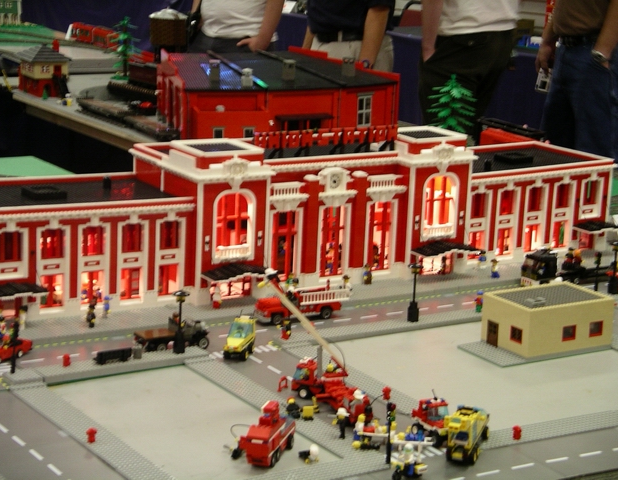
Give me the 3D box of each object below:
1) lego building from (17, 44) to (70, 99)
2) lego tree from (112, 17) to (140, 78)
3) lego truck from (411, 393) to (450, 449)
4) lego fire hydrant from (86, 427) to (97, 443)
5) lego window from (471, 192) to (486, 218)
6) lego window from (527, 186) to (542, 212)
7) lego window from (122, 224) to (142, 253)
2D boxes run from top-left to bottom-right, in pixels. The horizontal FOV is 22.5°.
[{"bbox_3d":[-0.998,-0.643,5.850,0.165,0.190,0.155,-6,15,-32],"label":"lego building"},{"bbox_3d":[-0.736,-0.777,6.246,0.105,0.247,0.105,2,13,-1],"label":"lego tree"},{"bbox_3d":[0.193,0.269,2.328,0.043,0.062,0.082,-5,15,-32],"label":"lego truck"},{"bbox_3d":[-0.312,0.279,2.233,0.012,0.024,0.015,-6,15,-32],"label":"lego fire hydrant"},{"bbox_3d":[0.369,-0.075,3.379,0.026,0.055,0.010,-6,16,-31],"label":"lego window"},{"bbox_3d":[0.504,-0.091,3.482,0.042,0.058,0.011,-6,15,-32],"label":"lego window"},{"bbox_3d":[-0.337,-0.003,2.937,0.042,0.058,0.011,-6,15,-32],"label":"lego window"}]

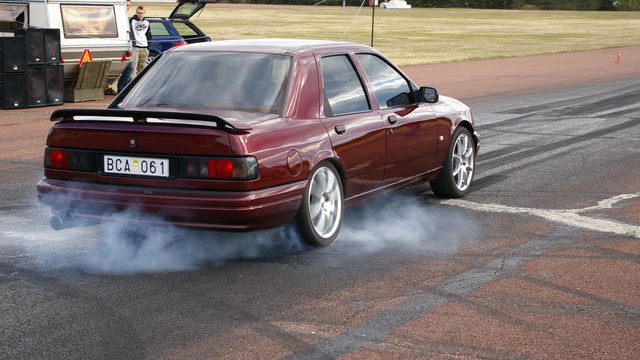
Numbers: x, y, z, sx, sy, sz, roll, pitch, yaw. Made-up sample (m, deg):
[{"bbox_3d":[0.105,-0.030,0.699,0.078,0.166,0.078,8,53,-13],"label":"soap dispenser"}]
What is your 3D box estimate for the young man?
[{"bbox_3d":[-3.442,-2.488,25.700,0.500,1.750,0.320,-1,7,-9],"label":"young man"}]

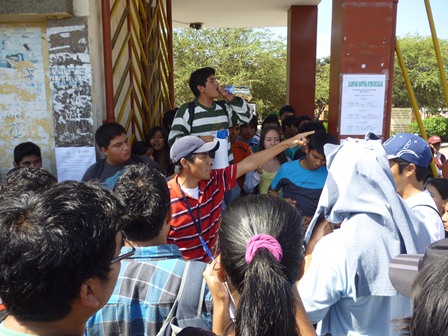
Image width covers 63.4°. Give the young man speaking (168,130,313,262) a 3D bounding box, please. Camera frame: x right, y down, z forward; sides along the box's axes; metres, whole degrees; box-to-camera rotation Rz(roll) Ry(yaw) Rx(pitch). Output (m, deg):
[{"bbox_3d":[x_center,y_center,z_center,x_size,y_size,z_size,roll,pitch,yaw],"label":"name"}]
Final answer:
[{"bbox_3d":[0.120,0.620,2.180,0.840,1.630,0.460,-4,8,-30],"label":"young man speaking"}]

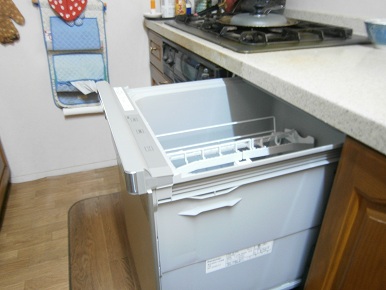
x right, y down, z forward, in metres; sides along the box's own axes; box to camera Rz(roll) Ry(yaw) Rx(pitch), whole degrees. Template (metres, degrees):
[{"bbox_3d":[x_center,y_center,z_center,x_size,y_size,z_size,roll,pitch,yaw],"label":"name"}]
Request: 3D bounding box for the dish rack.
[{"bbox_3d":[0.105,0.020,0.644,0.360,0.107,0.190,-10,30,-18],"label":"dish rack"}]

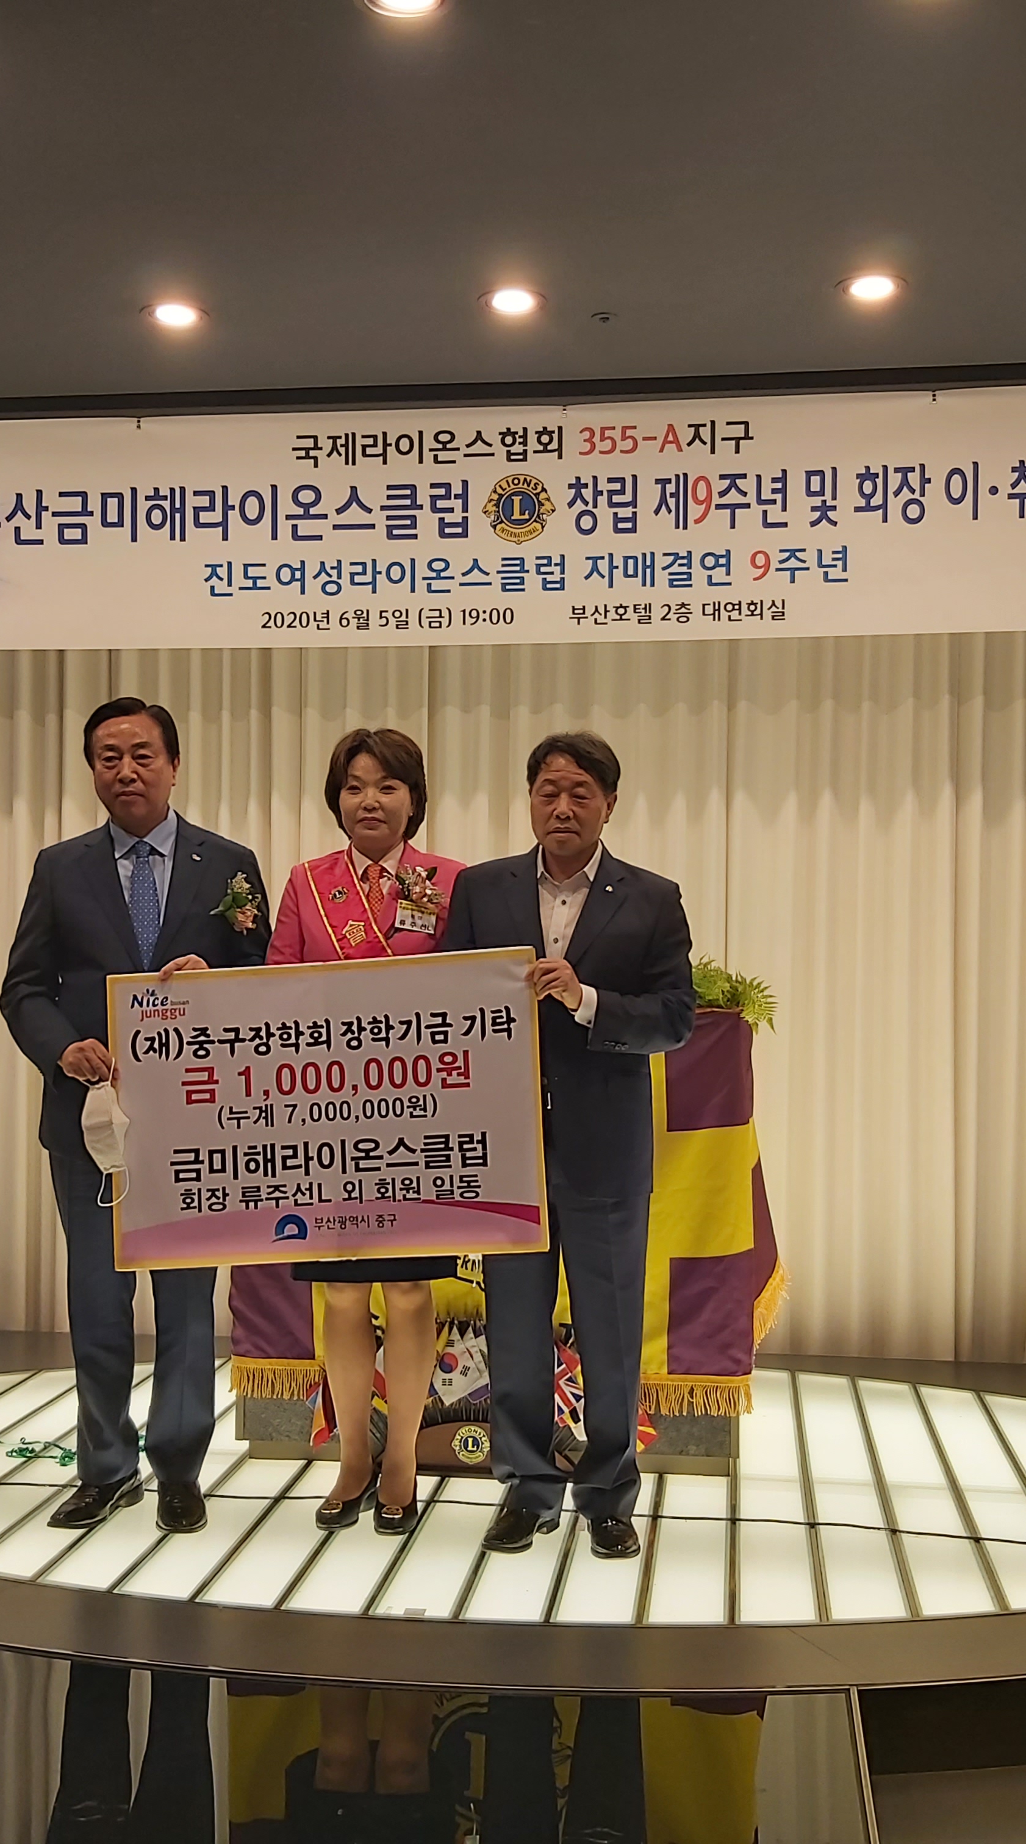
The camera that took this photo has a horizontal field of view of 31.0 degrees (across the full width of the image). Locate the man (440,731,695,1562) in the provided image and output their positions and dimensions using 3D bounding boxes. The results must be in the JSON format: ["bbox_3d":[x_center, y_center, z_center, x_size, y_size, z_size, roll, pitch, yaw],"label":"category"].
[{"bbox_3d":[0.111,0.433,3.730,0.530,1.660,0.420,0,-1,5],"label":"man"}]

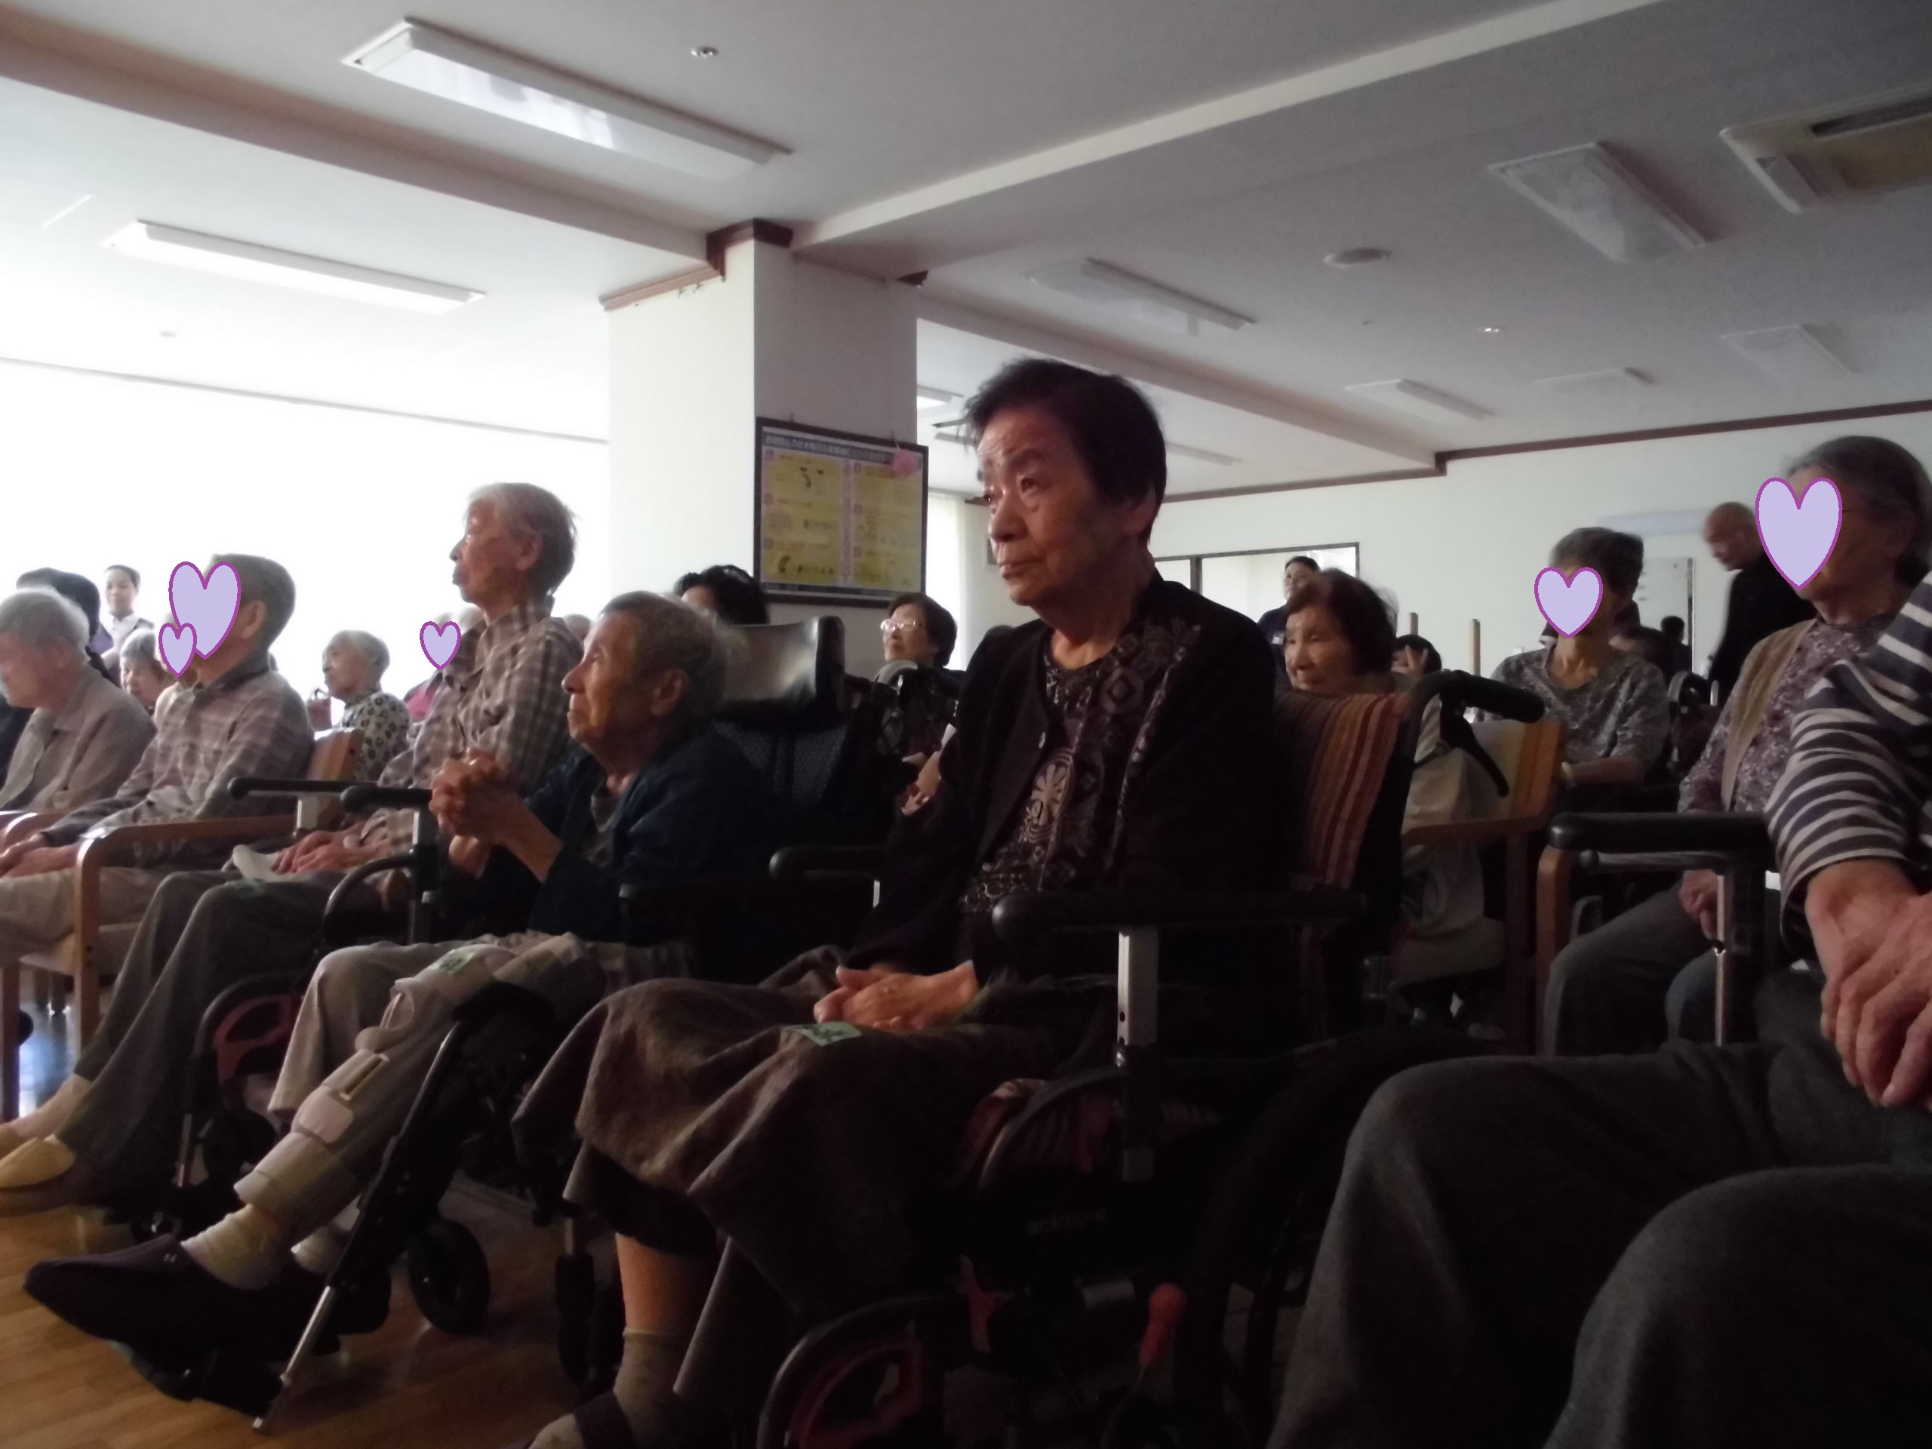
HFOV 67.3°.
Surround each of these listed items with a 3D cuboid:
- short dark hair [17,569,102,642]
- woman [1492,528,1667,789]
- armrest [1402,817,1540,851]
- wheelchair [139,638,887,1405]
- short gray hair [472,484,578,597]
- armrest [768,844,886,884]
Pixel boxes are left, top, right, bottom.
[{"bbox_3d":[-2.127,-0.264,3.400,0.200,0.200,0.170,-2,2,-38],"label":"short dark hair"},{"bbox_3d":[1.174,0.178,2.926,0.480,1.140,0.720,2,3,40],"label":"woman"},{"bbox_3d":[0.845,0.182,2.420,0.450,0.045,0.060,-2,3,-44],"label":"armrest"},{"bbox_3d":[-0.545,0.302,2.045,1.100,0.960,0.600,-2,3,-40],"label":"wheelchair"},{"bbox_3d":[-0.757,-0.313,2.480,0.190,0.195,0.170,-1,2,-25],"label":"short gray hair"},{"bbox_3d":[-0.047,0.141,1.513,0.340,0.040,0.055,2,0,-33],"label":"armrest"}]

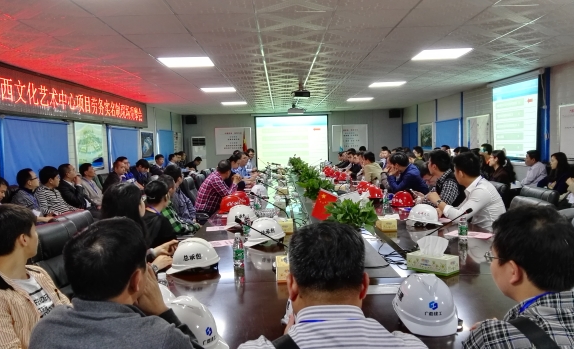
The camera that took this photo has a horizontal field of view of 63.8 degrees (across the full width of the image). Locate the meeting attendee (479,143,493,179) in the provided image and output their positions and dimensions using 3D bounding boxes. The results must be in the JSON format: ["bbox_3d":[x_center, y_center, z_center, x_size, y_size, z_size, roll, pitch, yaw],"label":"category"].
[{"bbox_3d":[3.354,0.161,8.071,0.700,1.340,0.500,-1,4,15],"label":"meeting attendee"}]

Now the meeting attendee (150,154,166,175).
[{"bbox_3d":[-2.659,0.240,10.205,0.700,1.320,0.500,-1,4,8],"label":"meeting attendee"}]

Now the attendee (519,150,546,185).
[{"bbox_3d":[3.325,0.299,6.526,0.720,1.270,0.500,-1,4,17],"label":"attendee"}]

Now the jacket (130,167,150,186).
[{"bbox_3d":[-2.879,0.156,9.089,0.420,0.640,0.500,0,4,24],"label":"jacket"}]

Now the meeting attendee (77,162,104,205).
[{"bbox_3d":[-2.770,0.446,6.972,0.800,1.240,0.500,-2,4,-5],"label":"meeting attendee"}]

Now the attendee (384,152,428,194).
[{"bbox_3d":[1.417,0.368,5.918,0.800,1.285,0.520,-1,4,11],"label":"attendee"}]

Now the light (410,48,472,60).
[{"bbox_3d":[1.939,-1.513,5.789,0.600,0.050,0.600,-2,4,-1],"label":"light"}]

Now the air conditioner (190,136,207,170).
[{"bbox_3d":[-2.869,-0.306,15.077,0.500,1.780,0.360,-2,4,-3],"label":"air conditioner"}]

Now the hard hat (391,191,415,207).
[{"bbox_3d":[1.250,0.251,4.967,0.220,0.156,0.280,-4,4,-31],"label":"hard hat"}]

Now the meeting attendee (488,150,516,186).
[{"bbox_3d":[3.050,0.263,7.083,0.800,1.238,0.500,-1,4,17],"label":"meeting attendee"}]

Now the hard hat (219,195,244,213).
[{"bbox_3d":[-0.613,0.326,5.245,0.290,0.160,0.220,-4,4,-26],"label":"hard hat"}]

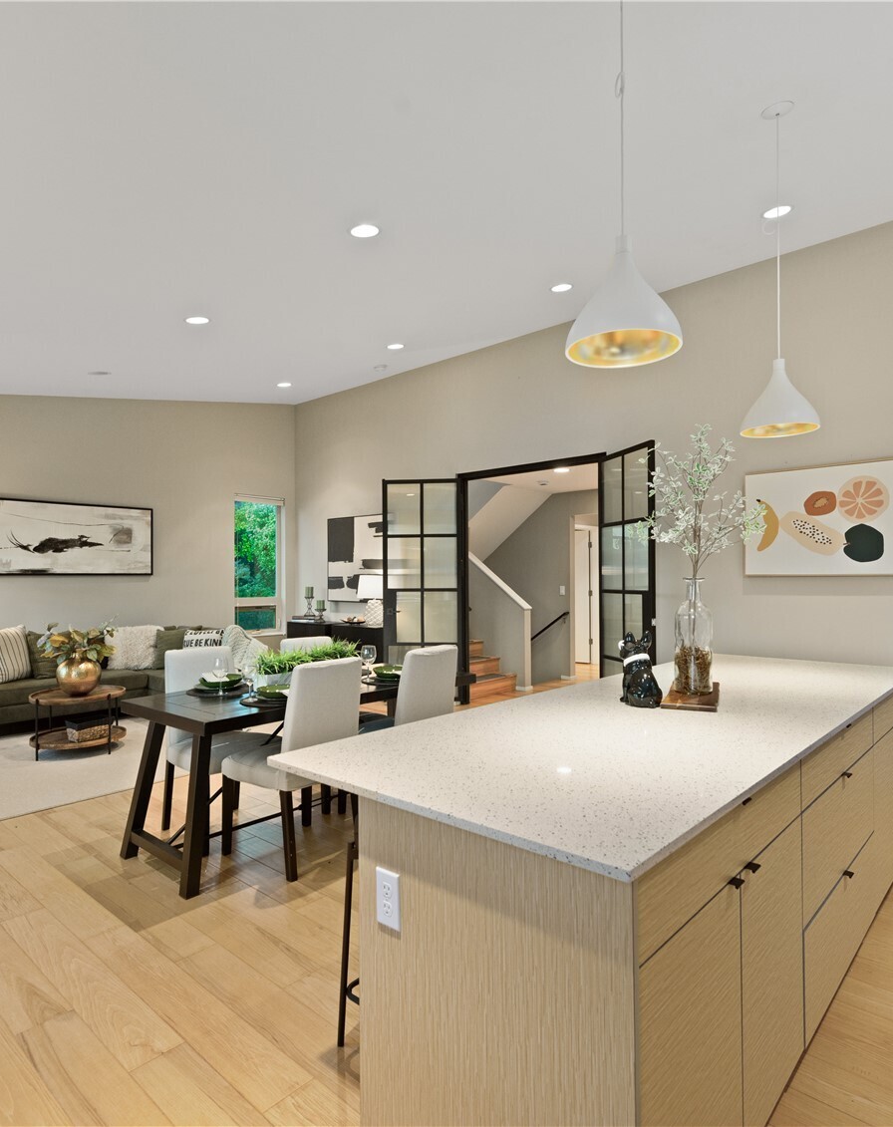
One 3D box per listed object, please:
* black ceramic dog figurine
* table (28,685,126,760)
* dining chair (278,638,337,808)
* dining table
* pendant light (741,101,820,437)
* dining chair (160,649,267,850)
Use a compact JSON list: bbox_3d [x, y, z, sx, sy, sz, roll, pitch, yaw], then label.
[{"bbox_3d":[0.689,0.369,2.347,0.169,0.255,0.124,-1,-1,37],"label":"black ceramic dog figurine"},{"bbox_3d":[-2.952,1.250,5.263,0.716,0.458,0.716,-1,-2,43],"label":"table"},{"bbox_3d":[-0.698,0.969,4.123,0.597,0.955,0.478,-1,-2,43],"label":"dining chair"},{"bbox_3d":[-0.726,1.060,3.659,0.836,0.756,1.771,-1,-2,43],"label":"dining table"},{"bbox_3d":[1.487,-1.308,2.954,0.358,1.443,0.358,-1,-2,43],"label":"pendant light"},{"bbox_3d":[-1.198,0.962,3.569,0.597,0.950,0.487,-1,-2,43],"label":"dining chair"}]

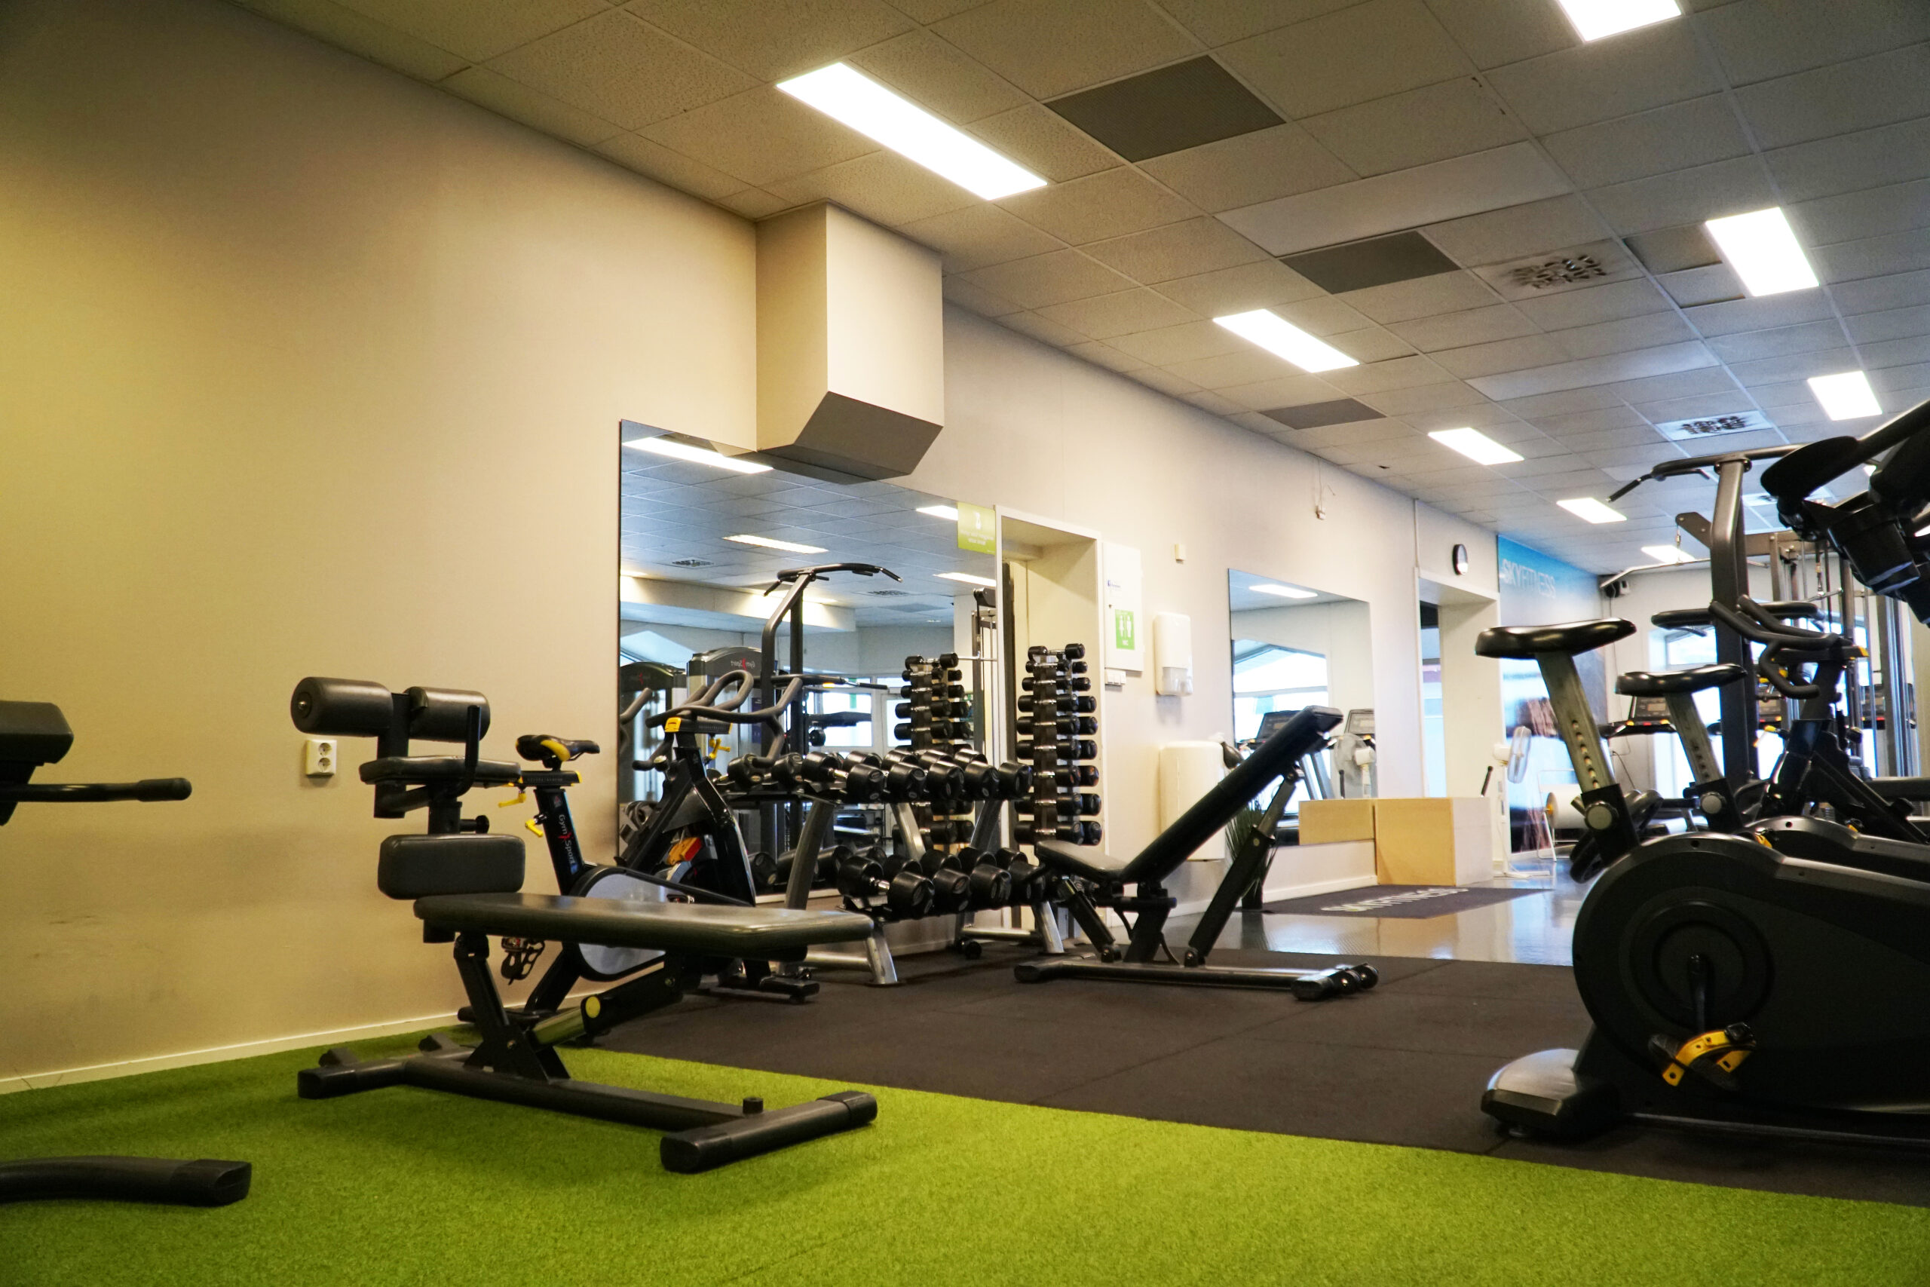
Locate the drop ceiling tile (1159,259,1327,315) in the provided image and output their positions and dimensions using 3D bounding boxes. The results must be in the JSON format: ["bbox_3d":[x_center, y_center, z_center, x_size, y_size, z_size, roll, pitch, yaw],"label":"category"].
[{"bbox_3d":[1.228,-1.584,6.473,0.591,0.020,0.591,-4,-6,37],"label":"drop ceiling tile"}]

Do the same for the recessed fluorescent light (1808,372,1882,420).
[{"bbox_3d":[5.115,-1.447,8.406,0.300,0.050,1.200,-3,-5,36],"label":"recessed fluorescent light"}]

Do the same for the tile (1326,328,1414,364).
[{"bbox_3d":[2.067,-1.505,7.343,0.278,0.020,0.591,-4,-6,37],"label":"tile"}]

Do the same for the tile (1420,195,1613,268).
[{"bbox_3d":[2.201,-1.643,5.759,0.600,0.020,0.600,-4,-6,36],"label":"tile"}]

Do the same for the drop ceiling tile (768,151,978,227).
[{"bbox_3d":[-0.329,-1.682,5.385,0.591,0.020,0.591,-4,-6,37],"label":"drop ceiling tile"}]

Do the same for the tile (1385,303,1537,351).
[{"bbox_3d":[2.426,-1.536,7.035,0.600,0.025,0.600,-3,-5,36],"label":"tile"}]

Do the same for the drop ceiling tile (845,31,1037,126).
[{"bbox_3d":[-0.066,-1.743,4.450,0.300,0.020,0.590,-4,-6,36],"label":"drop ceiling tile"}]

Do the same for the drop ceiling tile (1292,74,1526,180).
[{"bbox_3d":[1.490,-1.711,4.797,0.600,0.020,0.600,-3,-5,36],"label":"drop ceiling tile"}]

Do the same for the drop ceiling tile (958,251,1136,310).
[{"bbox_3d":[0.385,-1.631,6.484,0.610,0.020,0.600,-3,-6,37],"label":"drop ceiling tile"}]

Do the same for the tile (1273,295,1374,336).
[{"bbox_3d":[1.703,-1.552,6.862,0.278,0.020,0.591,-4,-6,37],"label":"tile"}]

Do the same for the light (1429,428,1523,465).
[{"bbox_3d":[3.479,-1.346,9.802,0.290,0.050,1.200,-3,-6,37],"label":"light"}]

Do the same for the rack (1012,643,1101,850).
[{"bbox_3d":[0.422,0.715,6.704,0.360,1.430,0.310,-3,-6,37],"label":"rack"}]

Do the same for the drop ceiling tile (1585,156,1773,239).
[{"bbox_3d":[2.674,-1.661,5.371,0.600,0.025,0.600,-3,-5,36],"label":"drop ceiling tile"}]

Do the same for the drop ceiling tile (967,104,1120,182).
[{"bbox_3d":[0.294,-1.749,5.056,0.310,0.020,0.600,-3,-6,37],"label":"drop ceiling tile"}]

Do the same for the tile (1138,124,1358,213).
[{"bbox_3d":[1.030,-1.726,5.259,0.600,0.020,0.600,-3,-6,37],"label":"tile"}]

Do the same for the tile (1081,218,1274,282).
[{"bbox_3d":[0.870,-1.617,5.955,0.600,0.025,0.600,-3,-5,36],"label":"tile"}]

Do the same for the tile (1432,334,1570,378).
[{"bbox_3d":[2.787,-1.500,7.540,0.600,0.020,0.600,-3,-5,36],"label":"tile"}]

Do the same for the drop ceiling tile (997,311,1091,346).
[{"bbox_3d":[0.401,-1.538,7.058,0.210,0.020,0.600,-3,-5,36],"label":"drop ceiling tile"}]

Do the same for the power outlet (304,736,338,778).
[{"bbox_3d":[-1.813,0.322,4.087,0.038,0.103,0.077,-3,-5,36],"label":"power outlet"}]

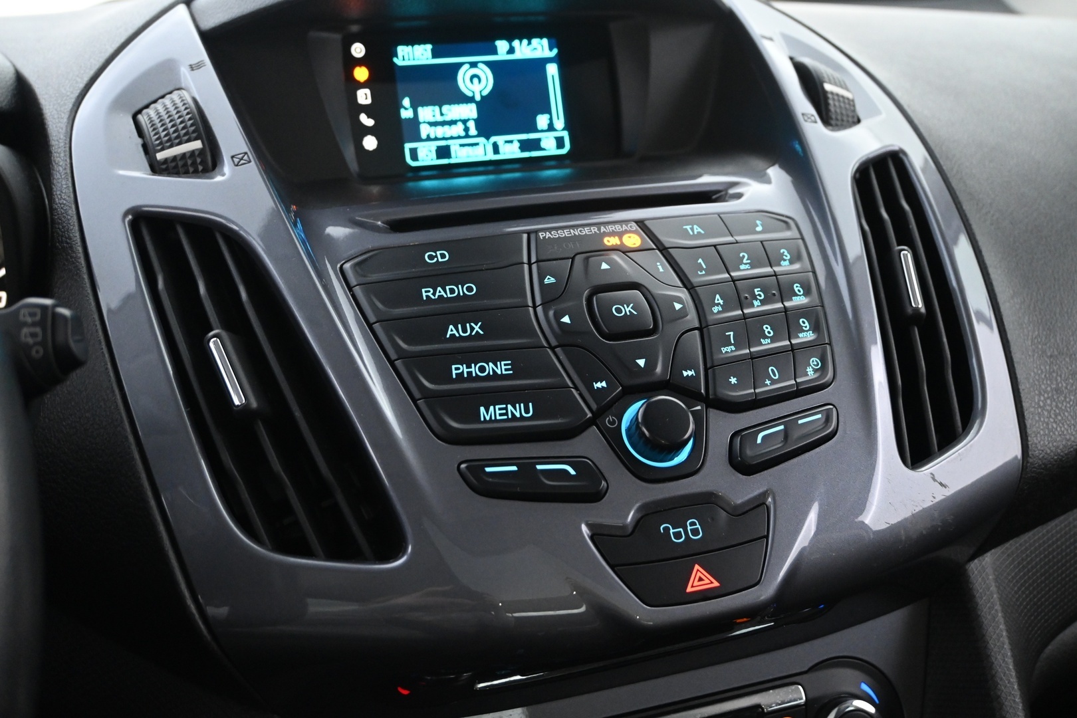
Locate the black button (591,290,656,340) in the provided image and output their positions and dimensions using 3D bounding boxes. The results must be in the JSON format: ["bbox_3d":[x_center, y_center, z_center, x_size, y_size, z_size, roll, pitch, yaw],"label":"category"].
[{"bbox_3d":[0.027,-0.013,0.348,0.016,0.008,0.016,-9,56,-17],"label":"black button"}]

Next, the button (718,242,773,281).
[{"bbox_3d":[0.073,-0.033,0.379,0.020,0.005,0.017,-6,51,-22],"label":"button"}]

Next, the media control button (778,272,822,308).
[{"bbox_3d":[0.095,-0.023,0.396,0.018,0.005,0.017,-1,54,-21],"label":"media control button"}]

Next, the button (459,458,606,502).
[{"bbox_3d":[-0.002,0.038,0.336,0.044,0.011,0.007,-1,-23,-9],"label":"button"}]

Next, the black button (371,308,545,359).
[{"bbox_3d":[-0.024,-0.006,0.339,0.054,0.005,0.017,-6,54,-8],"label":"black button"}]

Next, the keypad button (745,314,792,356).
[{"bbox_3d":[0.076,-0.007,0.359,0.020,0.005,0.016,-5,57,-21],"label":"keypad button"}]

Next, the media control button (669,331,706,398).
[{"bbox_3d":[0.049,0.002,0.364,0.013,0.006,0.026,5,57,-11],"label":"media control button"}]

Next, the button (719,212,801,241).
[{"bbox_3d":[0.082,-0.048,0.396,0.030,0.005,0.017,-6,49,-22],"label":"button"}]

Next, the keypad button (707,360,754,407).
[{"bbox_3d":[0.061,0.009,0.344,0.019,0.005,0.015,-6,60,-21],"label":"keypad button"}]

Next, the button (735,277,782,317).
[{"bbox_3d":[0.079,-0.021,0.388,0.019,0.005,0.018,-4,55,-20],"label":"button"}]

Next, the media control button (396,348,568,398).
[{"bbox_3d":[-0.017,0.005,0.332,0.053,0.005,0.015,-4,57,-8],"label":"media control button"}]

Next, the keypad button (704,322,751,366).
[{"bbox_3d":[0.061,-0.004,0.352,0.020,0.005,0.016,-6,57,-22],"label":"keypad button"}]

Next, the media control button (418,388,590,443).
[{"bbox_3d":[-0.011,0.019,0.344,0.054,0.007,0.013,-4,62,-9],"label":"media control button"}]

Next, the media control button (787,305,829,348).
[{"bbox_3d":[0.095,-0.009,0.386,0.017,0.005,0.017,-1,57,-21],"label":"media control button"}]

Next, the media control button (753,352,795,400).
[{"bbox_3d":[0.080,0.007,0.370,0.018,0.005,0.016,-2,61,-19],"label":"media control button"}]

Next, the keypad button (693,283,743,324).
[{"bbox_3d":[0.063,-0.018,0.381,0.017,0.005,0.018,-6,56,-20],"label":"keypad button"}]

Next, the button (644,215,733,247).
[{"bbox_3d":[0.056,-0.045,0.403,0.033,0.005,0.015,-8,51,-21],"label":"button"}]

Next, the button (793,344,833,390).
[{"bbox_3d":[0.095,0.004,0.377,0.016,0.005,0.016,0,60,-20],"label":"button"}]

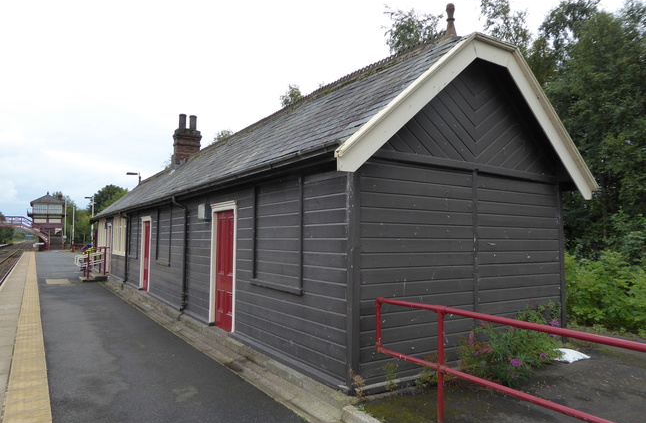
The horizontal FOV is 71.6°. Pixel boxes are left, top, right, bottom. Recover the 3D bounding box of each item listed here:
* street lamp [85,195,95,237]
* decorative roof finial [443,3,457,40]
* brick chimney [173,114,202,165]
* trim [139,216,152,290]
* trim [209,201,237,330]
[{"bbox_3d":[-21.294,1.309,40.658,0.720,5.400,0.220,3,-5,-33],"label":"street lamp"},{"bbox_3d":[1.859,-2.761,6.512,0.150,0.470,0.150,3,-5,-33],"label":"decorative roof finial"},{"bbox_3d":[-5.429,-2.701,17.932,0.980,2.130,0.600,3,-5,-33],"label":"brick chimney"},{"bbox_3d":[-5.424,1.278,13.713,0.140,2.220,1.290,3,-5,-33],"label":"trim"},{"bbox_3d":[-1.815,0.961,8.080,0.140,2.220,1.290,3,-5,-33],"label":"trim"}]

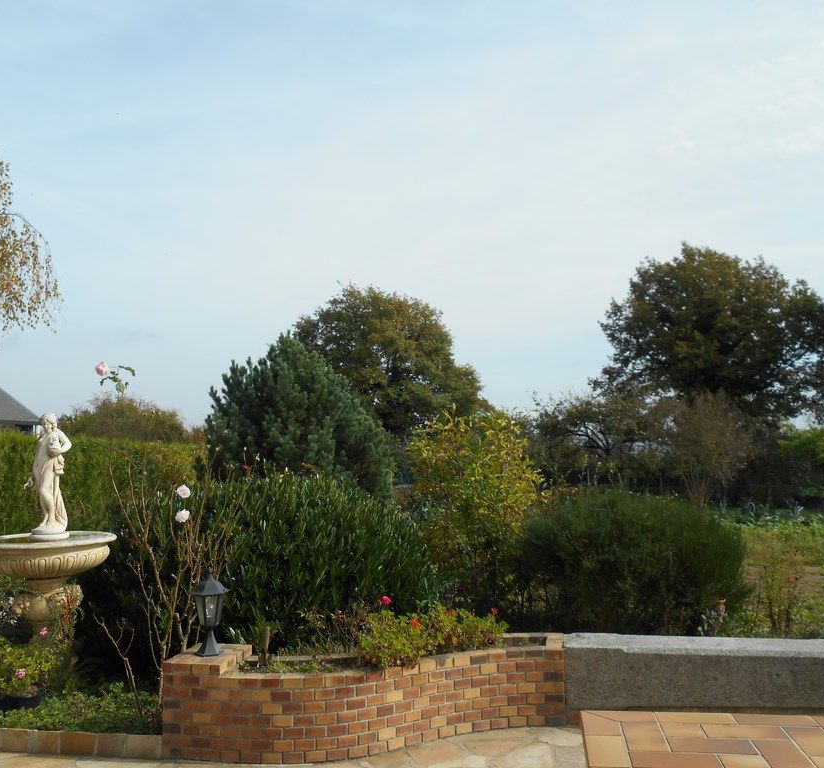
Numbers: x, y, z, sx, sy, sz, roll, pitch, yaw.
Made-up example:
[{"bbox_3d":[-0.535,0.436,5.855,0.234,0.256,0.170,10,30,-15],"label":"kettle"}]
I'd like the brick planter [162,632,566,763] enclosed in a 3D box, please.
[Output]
[{"bbox_3d":[-0.181,1.849,4.673,2.525,0.520,0.772,0,-6,-8],"label":"brick planter"}]

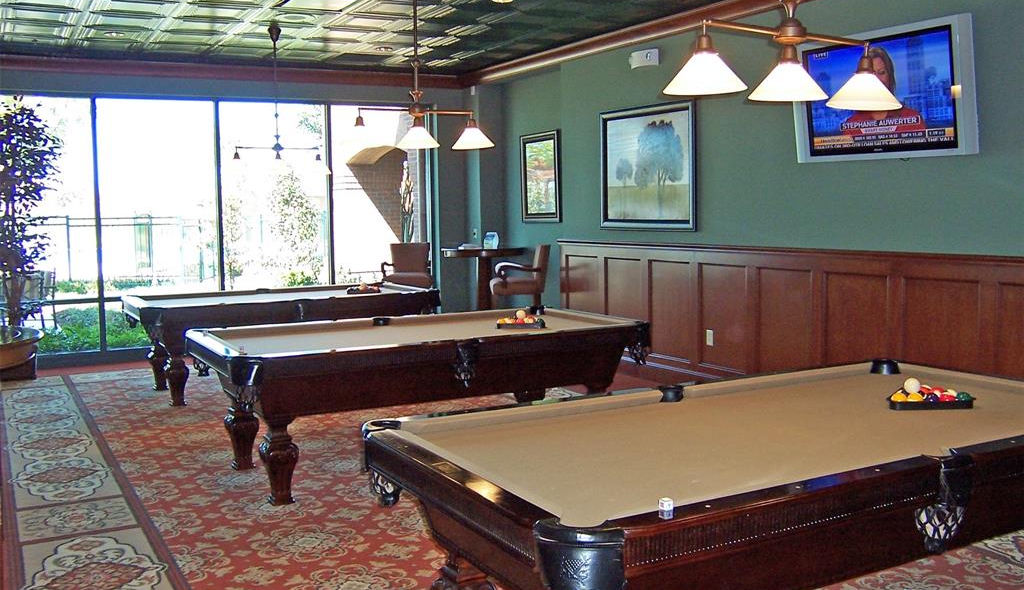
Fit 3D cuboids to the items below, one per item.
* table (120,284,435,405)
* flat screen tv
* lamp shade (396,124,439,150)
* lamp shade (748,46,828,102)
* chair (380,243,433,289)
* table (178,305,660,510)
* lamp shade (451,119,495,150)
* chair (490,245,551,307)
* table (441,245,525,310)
[{"bbox_3d":[-1.950,0.385,8.367,2.510,0.790,1.370,-4,6,-28],"label":"table"},{"bbox_3d":[2.178,-1.180,5.797,0.110,0.735,1.235,-13,10,-27],"label":"flat screen tv"},{"bbox_3d":[-0.544,-0.932,5.672,0.255,0.155,0.255,-1,5,0],"label":"lamp shade"},{"bbox_3d":[0.868,-0.700,3.066,0.250,0.165,0.250,-1,5,0],"label":"lamp shade"},{"bbox_3d":[-1.124,0.025,10.450,0.570,1.110,0.620,-1,5,-2],"label":"chair"},{"bbox_3d":[-0.535,0.585,5.814,2.510,0.790,1.370,-4,6,-28],"label":"table"},{"bbox_3d":[-0.238,-0.964,5.836,0.255,0.165,0.255,-1,5,0],"label":"lamp shade"},{"bbox_3d":[0.079,0.077,9.620,0.630,1.110,0.570,-1,5,-6],"label":"chair"},{"bbox_3d":[-0.289,0.068,10.000,0.850,1.075,0.850,-1,5,0],"label":"table"}]

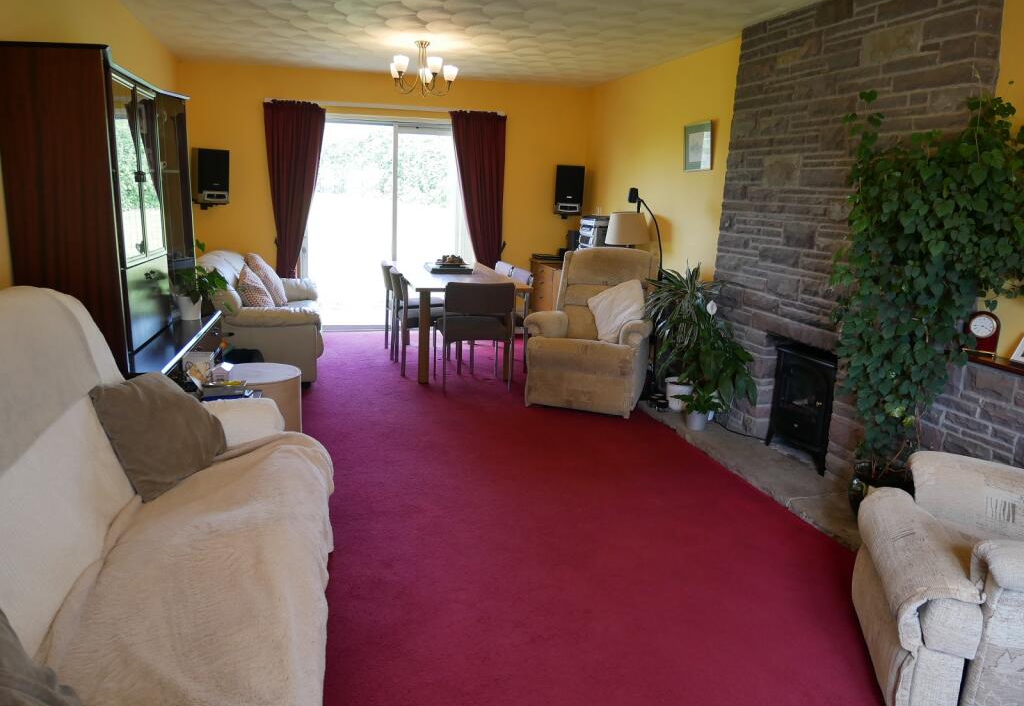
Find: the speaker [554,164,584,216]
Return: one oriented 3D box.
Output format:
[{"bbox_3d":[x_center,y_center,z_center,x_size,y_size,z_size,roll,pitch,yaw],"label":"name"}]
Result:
[{"bbox_3d":[0.596,-1.681,7.343,0.280,0.480,0.240,3,12,5],"label":"speaker"}]

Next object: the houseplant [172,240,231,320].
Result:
[{"bbox_3d":[-1.660,-0.404,3.849,0.290,0.440,0.290,-2,13,-16],"label":"houseplant"}]

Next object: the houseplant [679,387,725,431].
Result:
[{"bbox_3d":[1.126,0.330,4.266,0.240,0.260,0.240,-2,12,-14],"label":"houseplant"}]

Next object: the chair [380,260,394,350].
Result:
[{"bbox_3d":[-0.853,-0.370,6.125,0.520,0.775,0.500,-2,13,-16],"label":"chair"}]

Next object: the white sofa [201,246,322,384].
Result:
[{"bbox_3d":[-2.096,-0.420,6.006,0.950,0.920,1.870,-2,12,-14],"label":"white sofa"}]

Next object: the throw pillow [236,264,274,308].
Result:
[{"bbox_3d":[-1.938,-0.488,5.390,0.160,0.390,0.400,-32,20,-22],"label":"throw pillow"}]

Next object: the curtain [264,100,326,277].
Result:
[{"bbox_3d":[-2.069,-1.298,6.919,0.540,2.180,0.130,-2,12,-14],"label":"curtain"}]

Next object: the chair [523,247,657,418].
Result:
[{"bbox_3d":[0.567,-0.202,4.987,0.800,1.050,0.920,5,13,14],"label":"chair"}]

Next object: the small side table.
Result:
[{"bbox_3d":[-1.298,0.341,3.559,0.450,0.493,0.450,-2,13,-16],"label":"small side table"}]

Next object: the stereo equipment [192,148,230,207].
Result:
[{"bbox_3d":[-2.750,-1.613,6.482,0.270,0.480,0.240,-7,15,-36],"label":"stereo equipment"}]

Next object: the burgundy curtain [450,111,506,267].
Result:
[{"bbox_3d":[-0.355,-1.271,7.049,0.550,2.157,0.140,-2,13,-16],"label":"burgundy curtain"}]

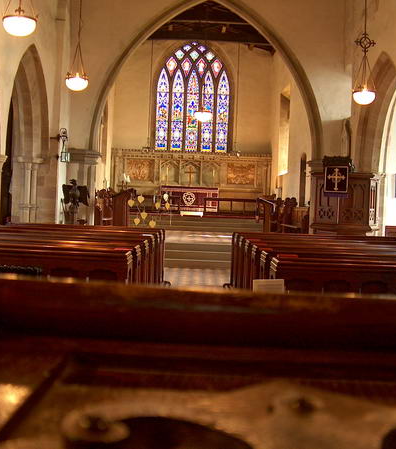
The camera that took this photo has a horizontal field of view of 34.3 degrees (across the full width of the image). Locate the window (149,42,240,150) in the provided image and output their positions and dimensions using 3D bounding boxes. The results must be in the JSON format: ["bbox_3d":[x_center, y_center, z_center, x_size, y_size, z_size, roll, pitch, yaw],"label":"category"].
[{"bbox_3d":[-0.177,-5.053,25.200,3.350,4.200,0.350,2,2,0],"label":"window"}]

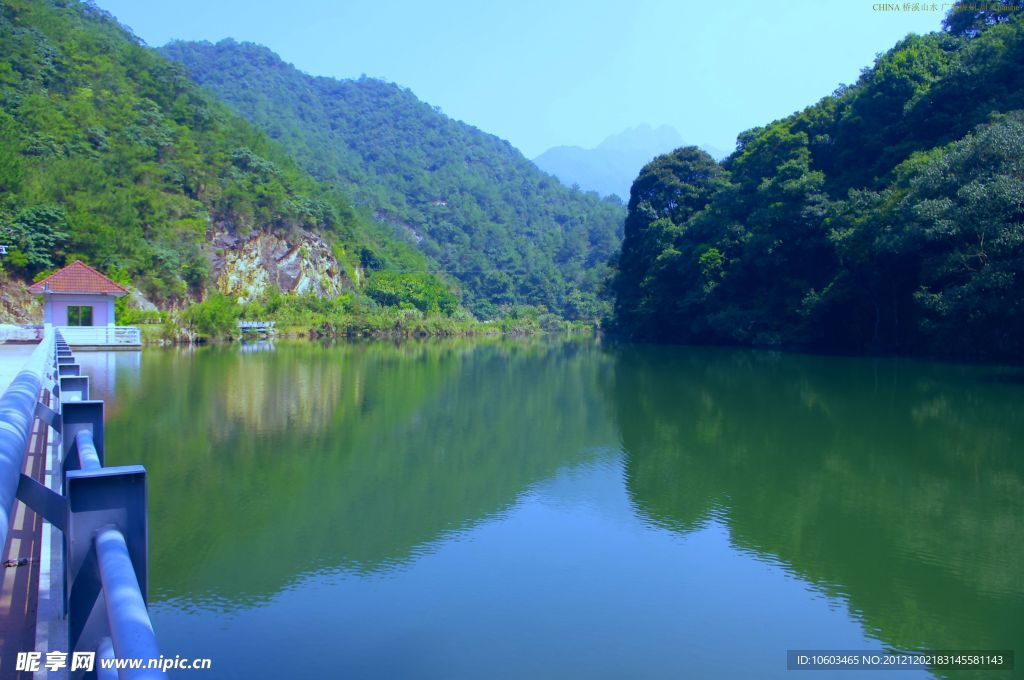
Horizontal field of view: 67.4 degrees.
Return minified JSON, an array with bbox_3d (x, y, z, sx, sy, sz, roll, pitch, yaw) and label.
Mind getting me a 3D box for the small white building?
[{"bbox_3d":[-27.862,-2.396,49.739,5.600,5.430,5.300,-1,1,-31],"label":"small white building"}]

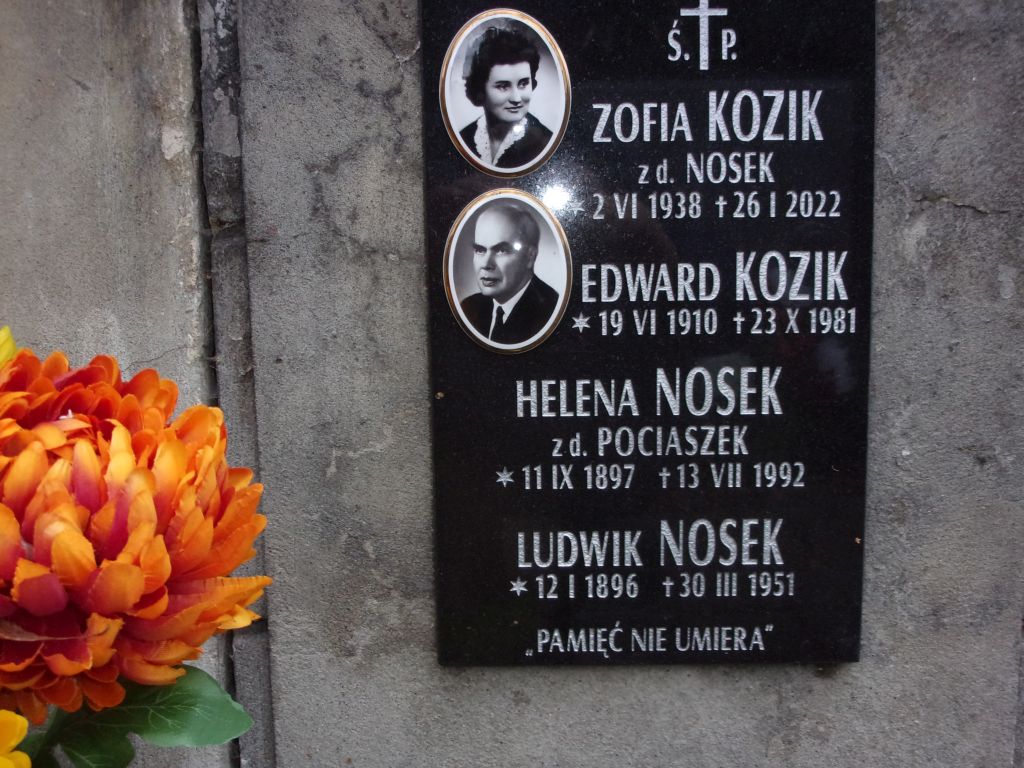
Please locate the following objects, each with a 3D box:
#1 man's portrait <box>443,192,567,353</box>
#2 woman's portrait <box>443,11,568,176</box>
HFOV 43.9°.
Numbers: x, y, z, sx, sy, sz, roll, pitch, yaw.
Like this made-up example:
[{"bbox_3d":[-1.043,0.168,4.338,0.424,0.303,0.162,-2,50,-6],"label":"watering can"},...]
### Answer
[{"bbox_3d":[-0.002,-0.069,0.779,0.080,0.102,0.010,-1,9,2],"label":"man's portrait"},{"bbox_3d":[-0.004,-0.174,0.763,0.080,0.102,0.010,-1,9,2],"label":"woman's portrait"}]

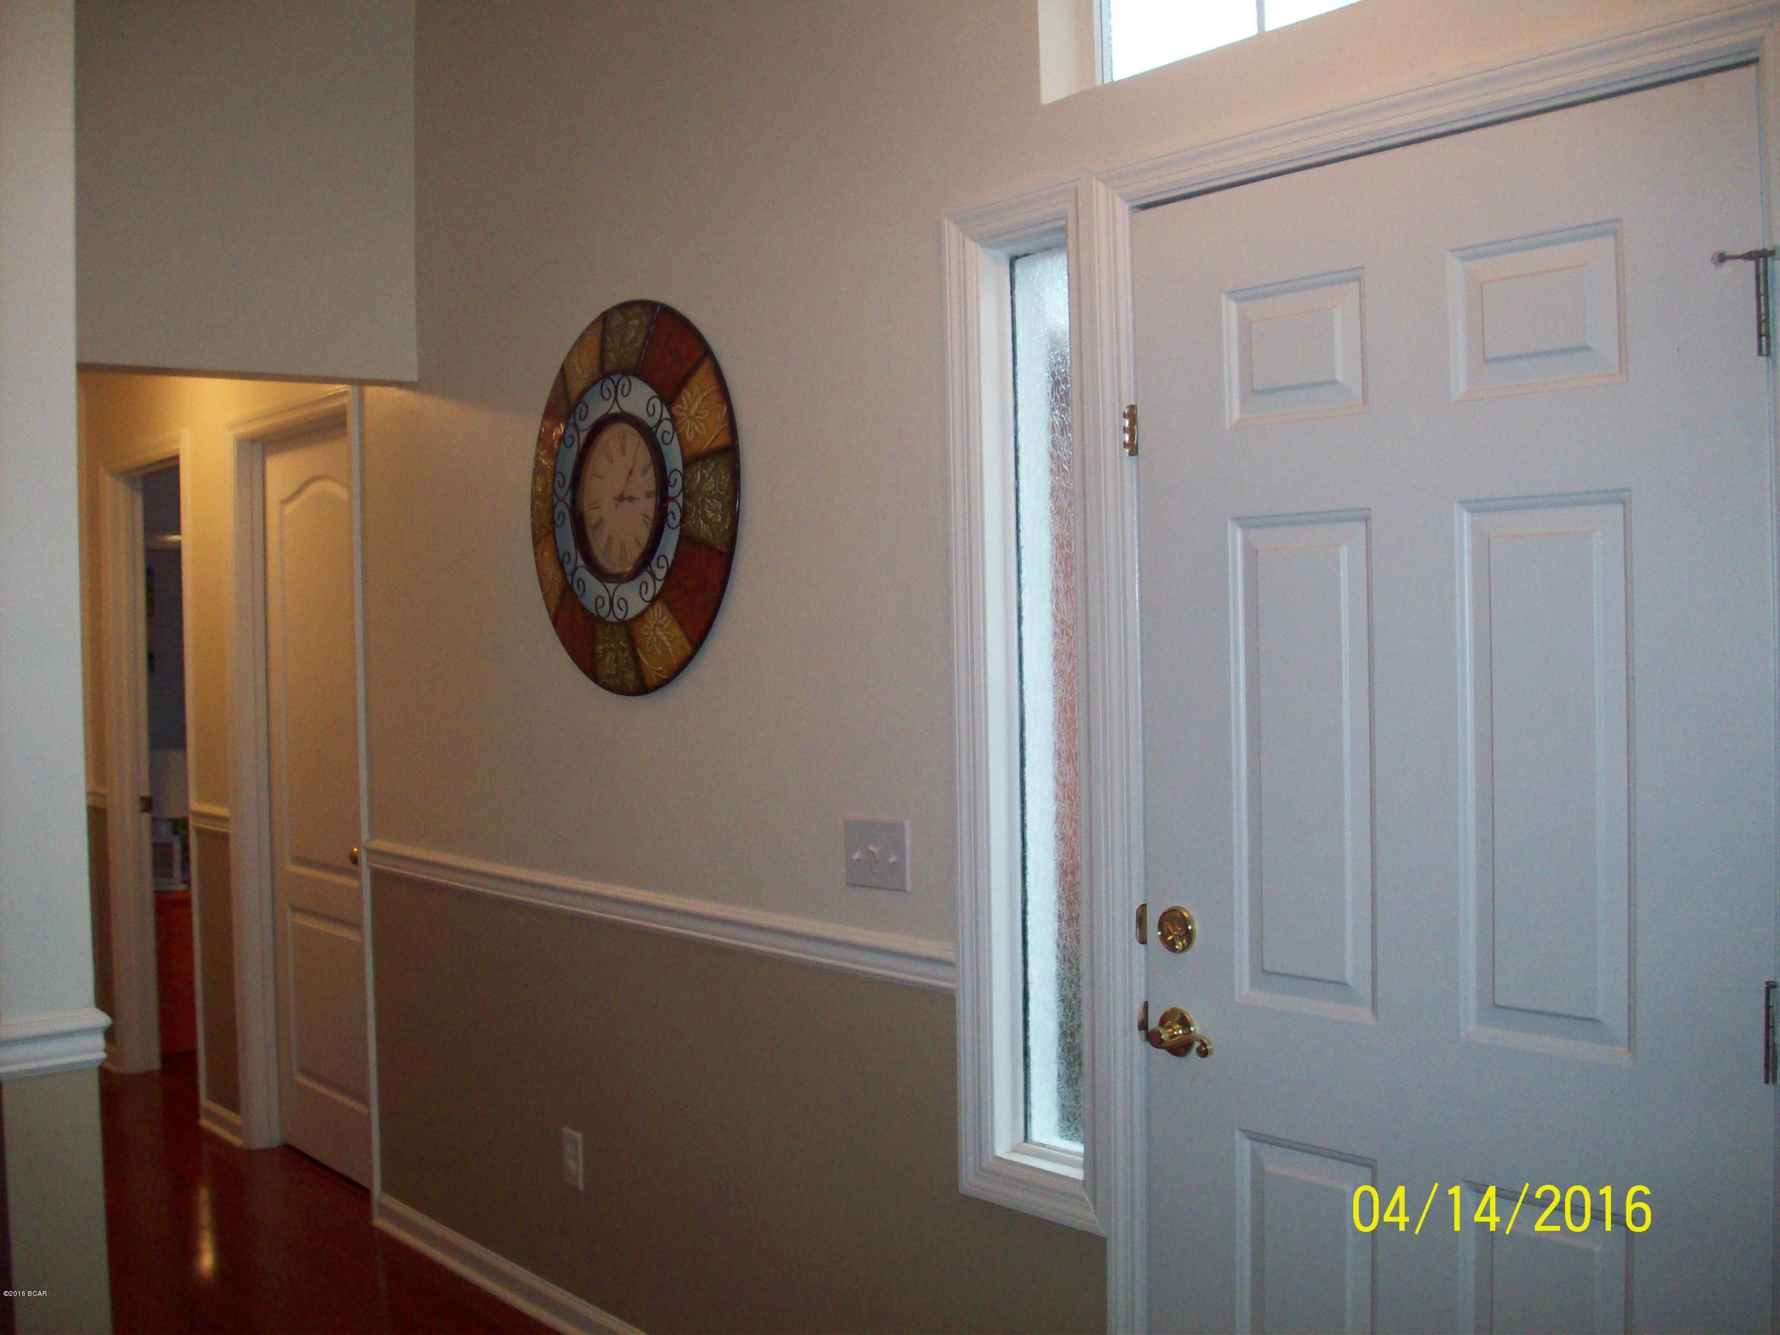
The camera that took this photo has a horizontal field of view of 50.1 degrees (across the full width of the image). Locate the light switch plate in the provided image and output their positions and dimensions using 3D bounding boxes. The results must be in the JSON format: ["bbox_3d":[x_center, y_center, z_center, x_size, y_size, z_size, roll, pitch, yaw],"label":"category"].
[{"bbox_3d":[-0.027,0.310,3.159,0.012,0.115,0.165,-2,2,-39],"label":"light switch plate"}]

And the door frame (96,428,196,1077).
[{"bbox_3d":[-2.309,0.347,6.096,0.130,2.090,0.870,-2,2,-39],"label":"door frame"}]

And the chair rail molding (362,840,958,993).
[{"bbox_3d":[-0.601,0.470,3.874,0.025,0.072,2.200,-2,2,-39],"label":"chair rail molding"}]

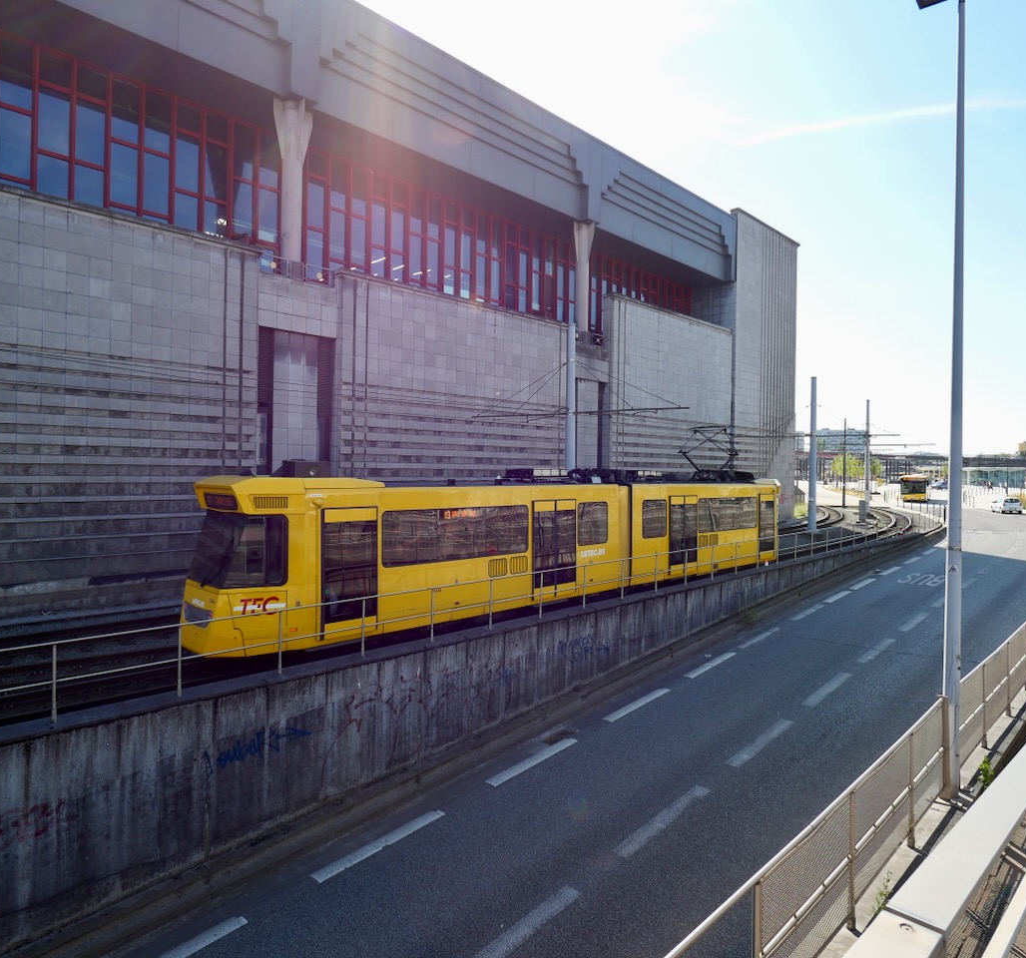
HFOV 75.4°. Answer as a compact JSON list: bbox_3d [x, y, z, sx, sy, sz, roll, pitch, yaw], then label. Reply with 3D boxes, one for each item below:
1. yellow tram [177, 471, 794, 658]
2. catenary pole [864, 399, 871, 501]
[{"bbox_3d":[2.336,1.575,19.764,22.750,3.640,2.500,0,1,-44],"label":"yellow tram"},{"bbox_3d":[25.642,-1.673,47.992,0.380,8.250,0.380,1,0,-44],"label":"catenary pole"}]

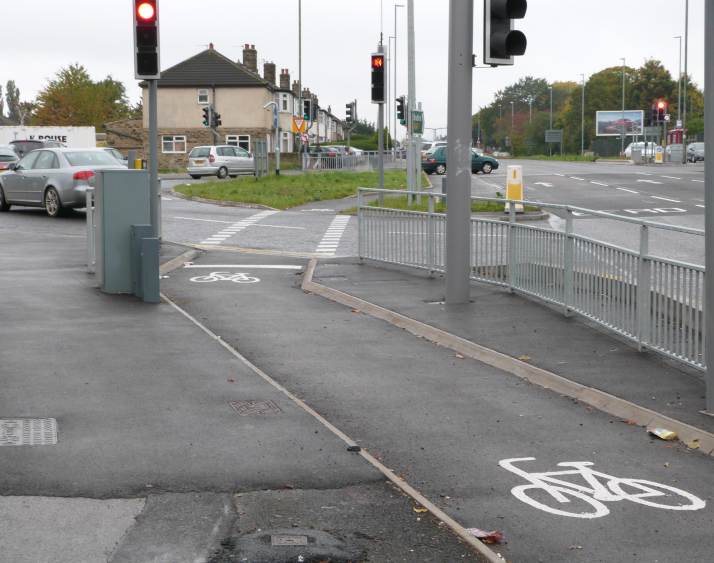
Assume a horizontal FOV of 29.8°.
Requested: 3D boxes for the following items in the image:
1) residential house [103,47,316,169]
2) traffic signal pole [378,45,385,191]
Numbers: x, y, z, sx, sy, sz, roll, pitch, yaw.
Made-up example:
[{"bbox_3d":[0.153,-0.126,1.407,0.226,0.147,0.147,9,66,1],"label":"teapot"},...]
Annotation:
[{"bbox_3d":[-9.450,-11.028,85.064,10.900,7.441,11.500,0,6,3],"label":"residential house"},{"bbox_3d":[0.606,-3.867,33.415,0.120,3.977,0.120,0,6,0],"label":"traffic signal pole"}]

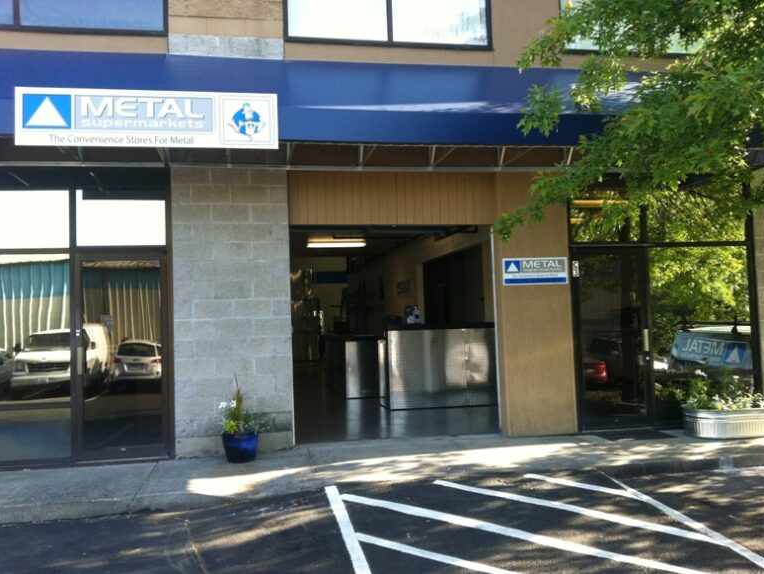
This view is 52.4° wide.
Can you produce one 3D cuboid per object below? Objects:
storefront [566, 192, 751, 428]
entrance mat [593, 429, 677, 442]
[{"bbox_3d":[3.404,0.229,9.253,2.420,2.880,0.130,-1,-3,-12],"label":"storefront"},{"bbox_3d":[2.784,1.631,8.535,0.780,0.012,0.580,-1,-3,-12],"label":"entrance mat"}]

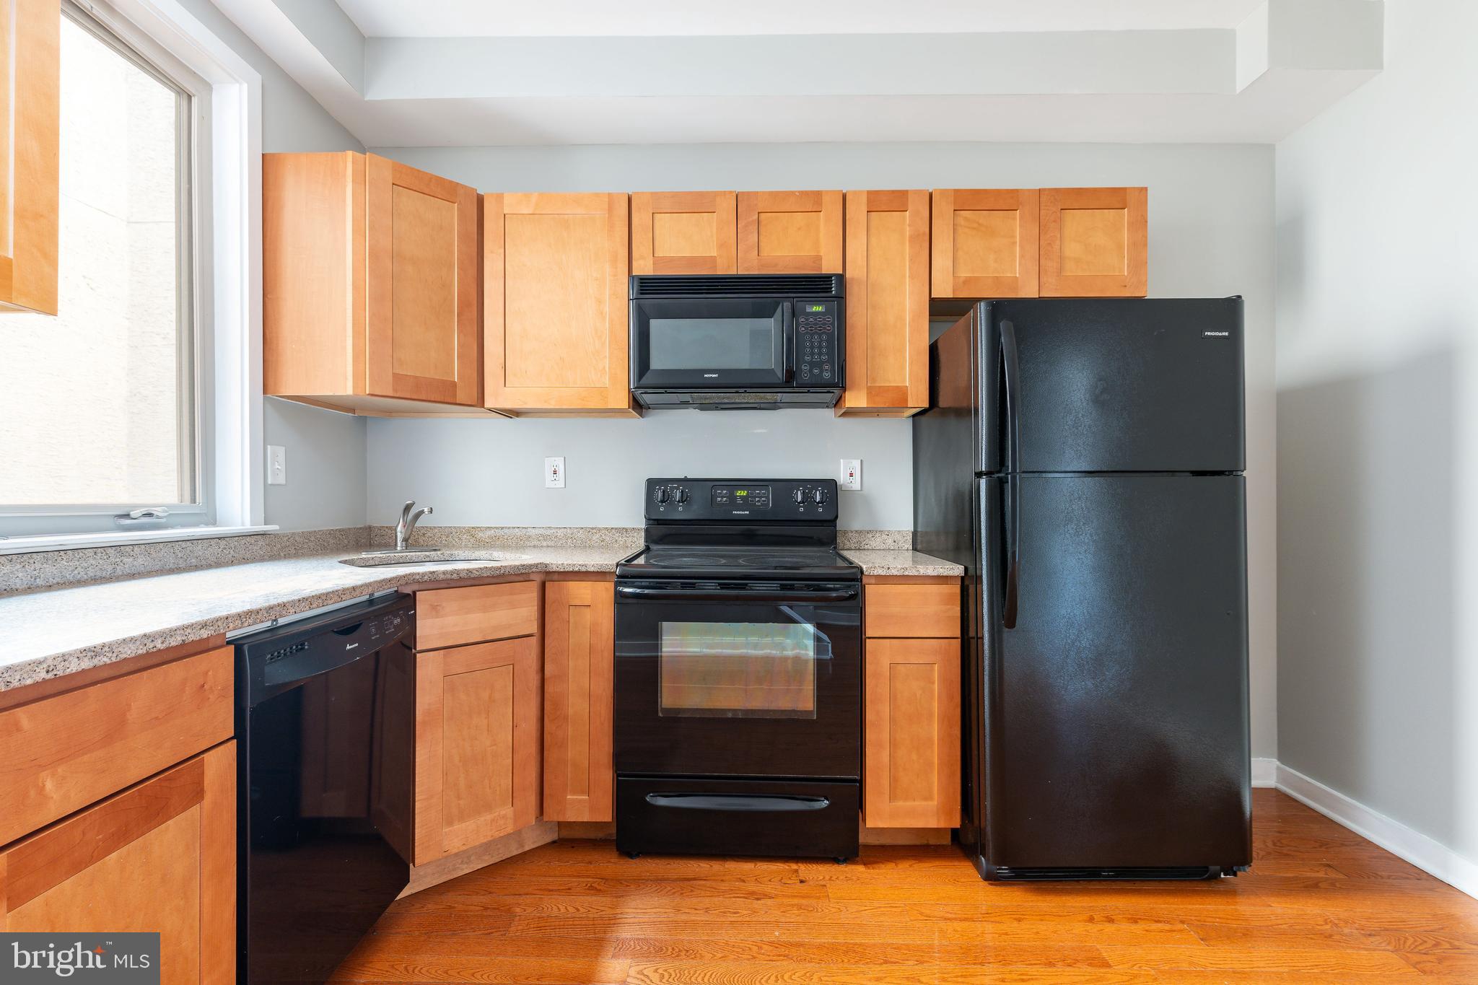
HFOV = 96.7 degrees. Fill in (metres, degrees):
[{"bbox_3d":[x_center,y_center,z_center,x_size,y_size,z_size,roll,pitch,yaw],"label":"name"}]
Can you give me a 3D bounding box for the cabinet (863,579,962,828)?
[{"bbox_3d":[0.545,0.660,2.330,0.303,0.800,0.610,0,0,2],"label":"cabinet"}]

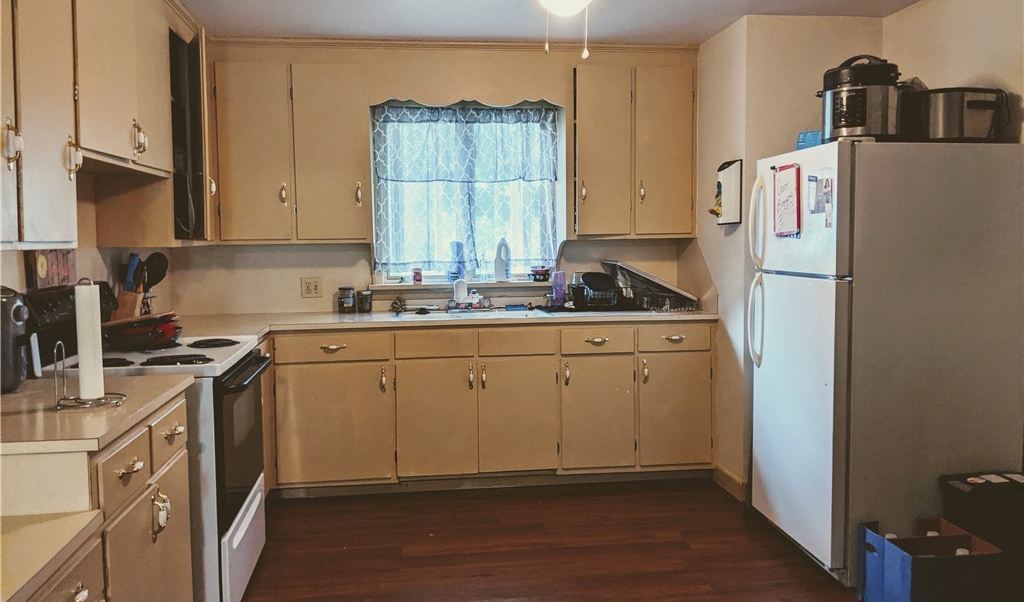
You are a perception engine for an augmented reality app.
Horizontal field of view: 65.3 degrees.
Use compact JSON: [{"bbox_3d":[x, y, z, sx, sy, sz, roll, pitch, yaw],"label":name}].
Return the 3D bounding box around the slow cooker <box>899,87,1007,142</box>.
[{"bbox_3d":[1.716,-0.704,3.116,0.300,0.215,0.400,-1,4,-8],"label":"slow cooker"}]

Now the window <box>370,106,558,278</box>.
[{"bbox_3d":[-0.262,-0.633,4.560,1.065,0.963,0.070,-1,4,-8],"label":"window"}]

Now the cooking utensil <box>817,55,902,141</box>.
[{"bbox_3d":[1.322,-0.751,3.025,0.335,0.335,0.300,3,5,40],"label":"cooking utensil"}]

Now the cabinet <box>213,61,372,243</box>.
[{"bbox_3d":[-1.160,-0.778,4.316,0.821,0.938,0.332,-1,4,-8],"label":"cabinet"}]

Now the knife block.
[{"bbox_3d":[-1.684,0.061,3.493,0.150,0.220,0.100,-1,4,-8],"label":"knife block"}]

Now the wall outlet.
[{"bbox_3d":[-1.134,-0.075,4.525,0.116,0.115,0.010,-1,4,-8],"label":"wall outlet"}]

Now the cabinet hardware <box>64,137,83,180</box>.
[{"bbox_3d":[-1.286,-0.420,2.355,0.034,0.128,0.020,-1,4,-8],"label":"cabinet hardware"}]

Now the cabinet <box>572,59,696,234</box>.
[{"bbox_3d":[0.663,-0.835,4.576,0.714,0.958,0.332,-1,4,-8],"label":"cabinet"}]

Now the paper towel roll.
[{"bbox_3d":[-1.100,0.107,2.082,0.062,0.287,0.062,-1,4,-8],"label":"paper towel roll"}]

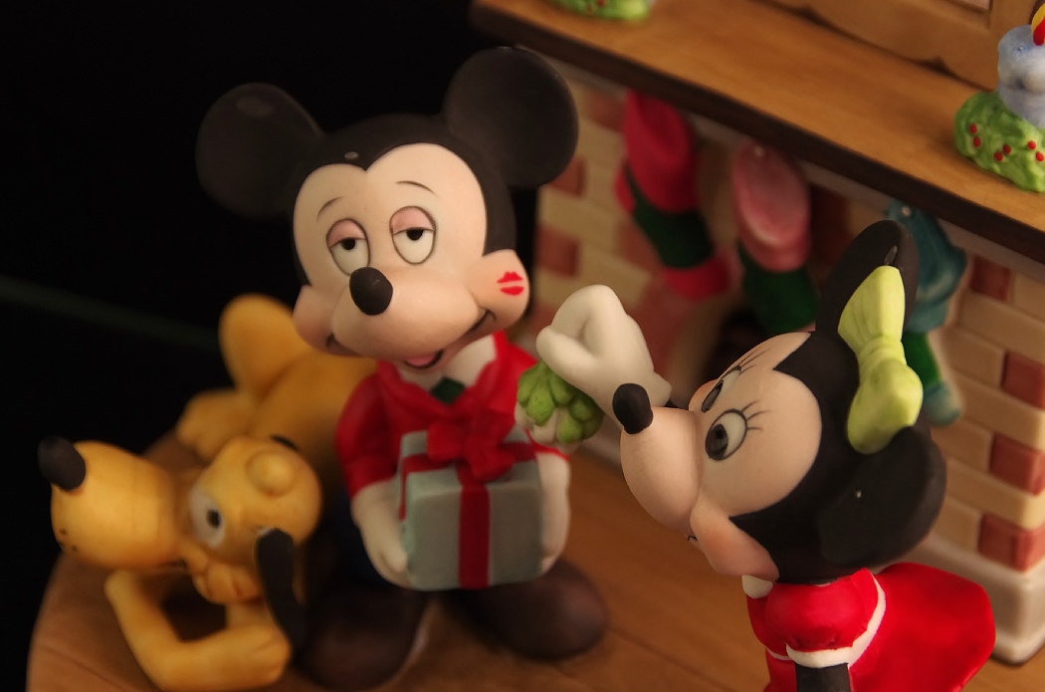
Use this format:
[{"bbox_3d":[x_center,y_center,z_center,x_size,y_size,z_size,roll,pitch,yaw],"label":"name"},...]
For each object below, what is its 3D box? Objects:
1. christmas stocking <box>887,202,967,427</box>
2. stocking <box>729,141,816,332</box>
[{"bbox_3d":[0.064,-0.005,0.545,0.018,0.035,0.010,25,38,32],"label":"christmas stocking"},{"bbox_3d":[0.042,-0.016,0.552,0.016,0.037,0.008,25,39,31],"label":"stocking"}]

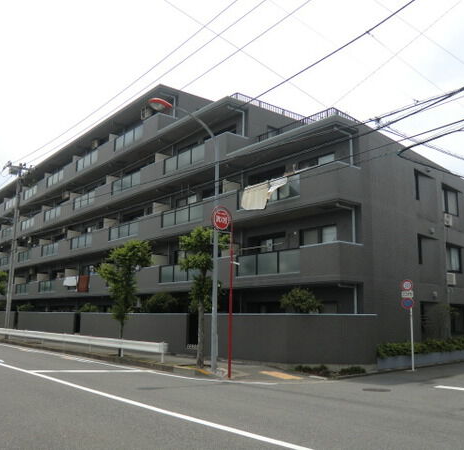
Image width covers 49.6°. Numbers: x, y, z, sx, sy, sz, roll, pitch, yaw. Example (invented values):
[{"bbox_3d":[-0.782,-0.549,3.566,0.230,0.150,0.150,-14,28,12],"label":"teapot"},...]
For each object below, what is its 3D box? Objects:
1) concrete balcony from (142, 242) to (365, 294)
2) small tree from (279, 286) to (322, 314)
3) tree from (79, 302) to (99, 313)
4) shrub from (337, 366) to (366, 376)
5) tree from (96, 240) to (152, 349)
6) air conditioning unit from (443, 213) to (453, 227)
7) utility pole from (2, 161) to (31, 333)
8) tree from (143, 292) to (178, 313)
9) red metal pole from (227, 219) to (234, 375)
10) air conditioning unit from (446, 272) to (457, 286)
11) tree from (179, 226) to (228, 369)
[{"bbox_3d":[-0.069,2.192,22.349,1.400,1.380,13.400,9,-13,-38],"label":"concrete balcony"},{"bbox_3d":[2.454,3.533,17.676,1.350,2.690,1.350,9,-13,-38],"label":"small tree"},{"bbox_3d":[-8.736,5.764,30.465,1.050,2.110,1.050,8,-12,-38],"label":"tree"},{"bbox_3d":[3.579,4.305,14.946,0.800,0.270,0.580,10,-14,-43],"label":"shrub"},{"bbox_3d":[-4.229,2.872,19.961,1.950,4.560,1.950,8,-12,-38],"label":"tree"},{"bbox_3d":[9.663,-0.226,22.769,0.740,0.560,0.300,8,-12,-38],"label":"air conditioning unit"},{"bbox_3d":[-14.475,1.513,33.345,1.800,11.730,0.750,7,-12,-38],"label":"utility pole"},{"bbox_3d":[-3.587,4.739,24.981,1.700,2.750,1.700,9,-13,-38],"label":"tree"},{"bbox_3d":[-0.016,2.043,13.978,0.090,4.290,0.090,9,-12,-38],"label":"red metal pole"},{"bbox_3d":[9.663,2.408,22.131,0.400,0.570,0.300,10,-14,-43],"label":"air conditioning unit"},{"bbox_3d":[-0.901,2.254,16.054,1.500,4.470,1.500,0,-10,0],"label":"tree"}]

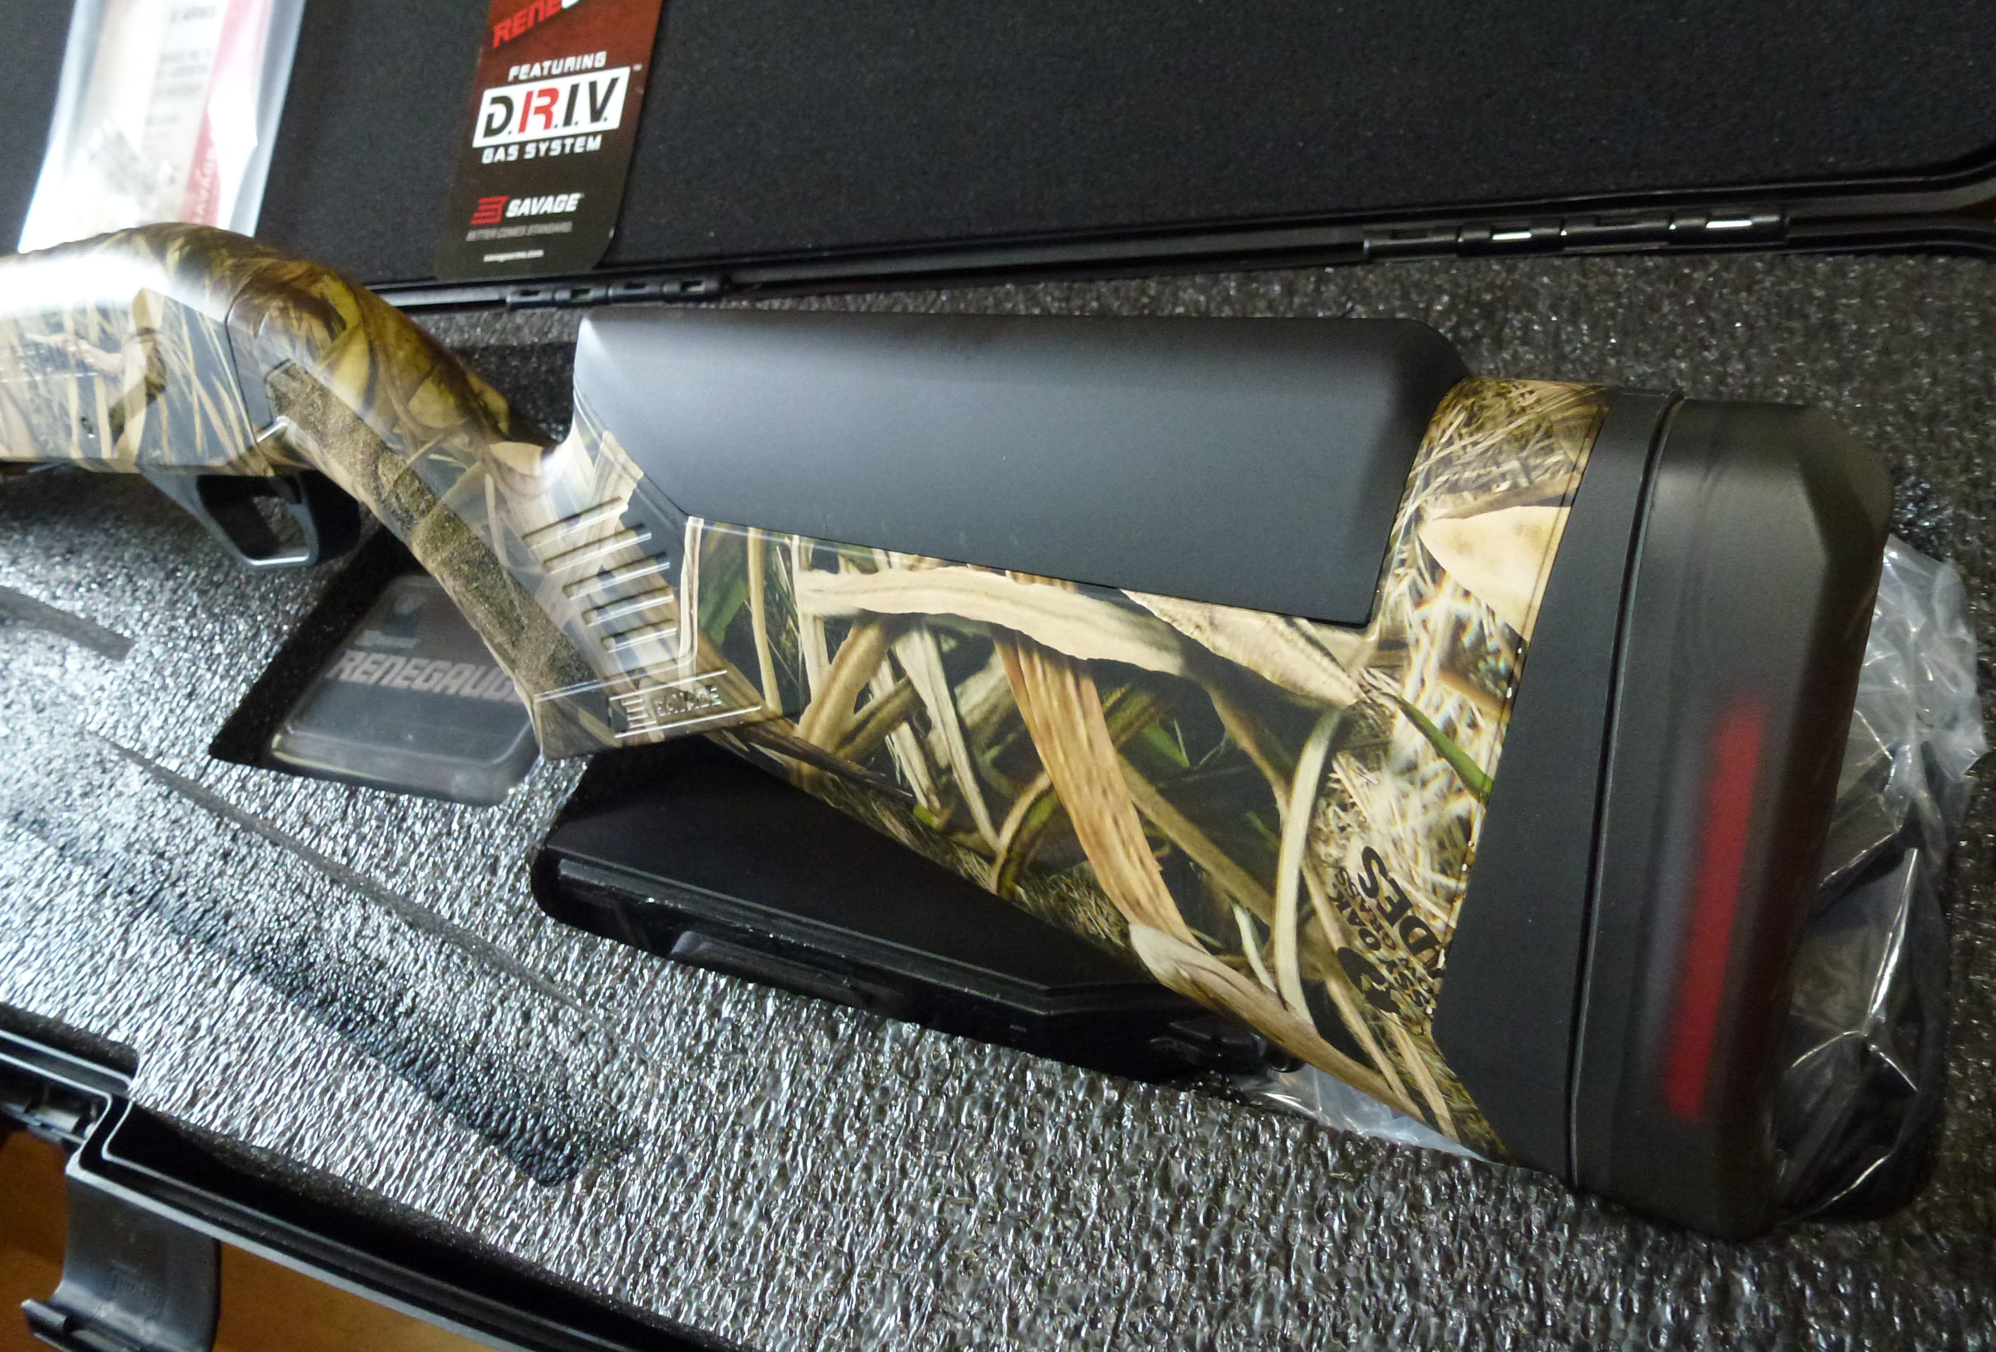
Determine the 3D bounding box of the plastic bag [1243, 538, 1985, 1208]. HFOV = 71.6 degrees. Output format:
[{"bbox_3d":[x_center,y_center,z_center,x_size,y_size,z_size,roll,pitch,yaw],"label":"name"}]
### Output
[{"bbox_3d":[0.110,0.021,0.252,0.105,0.050,0.125,6,53,24],"label":"plastic bag"}]

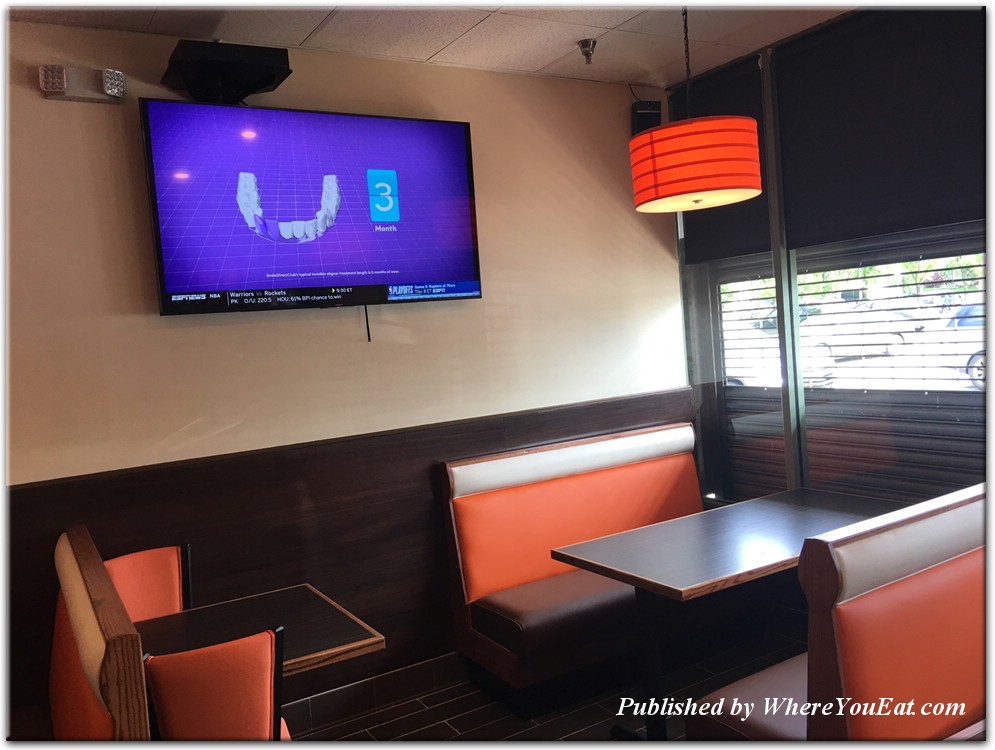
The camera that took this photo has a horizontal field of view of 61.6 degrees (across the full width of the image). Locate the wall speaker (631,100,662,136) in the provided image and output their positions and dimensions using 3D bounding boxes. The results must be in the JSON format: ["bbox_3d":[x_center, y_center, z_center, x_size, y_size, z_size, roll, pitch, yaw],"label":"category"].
[{"bbox_3d":[0.790,-1.319,4.398,0.156,0.247,0.141,-6,2,-18],"label":"wall speaker"}]

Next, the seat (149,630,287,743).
[{"bbox_3d":[-0.728,1.111,2.295,0.403,0.917,0.514,-6,2,-20],"label":"seat"}]

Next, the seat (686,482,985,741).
[{"bbox_3d":[1.484,0.841,2.404,1.570,1.048,1.159,-7,3,-31],"label":"seat"}]

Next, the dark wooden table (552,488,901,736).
[{"bbox_3d":[1.076,0.992,3.380,1.482,0.741,0.757,-7,3,-31],"label":"dark wooden table"}]

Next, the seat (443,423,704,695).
[{"bbox_3d":[0.606,0.852,4.064,1.547,1.048,0.609,-7,3,-31],"label":"seat"}]

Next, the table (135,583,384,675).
[{"bbox_3d":[-0.796,1.191,2.667,0.713,0.741,0.776,-7,3,-31],"label":"table"}]

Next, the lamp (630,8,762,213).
[{"bbox_3d":[0.750,-1.093,3.270,0.494,0.817,0.494,-7,3,-31],"label":"lamp"}]

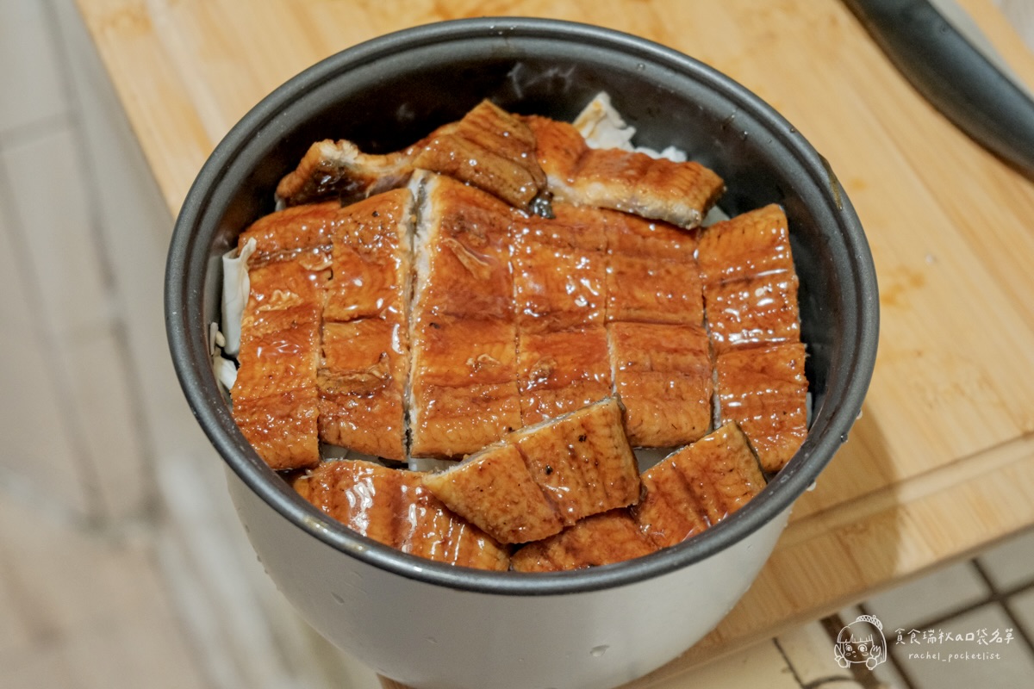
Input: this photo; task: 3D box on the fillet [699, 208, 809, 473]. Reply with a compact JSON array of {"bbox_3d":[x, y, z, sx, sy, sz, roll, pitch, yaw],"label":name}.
[{"bbox_3d":[0.076,-0.001,0.597,0.027,0.016,0.095,-1,56,-3],"label":"fillet"}]

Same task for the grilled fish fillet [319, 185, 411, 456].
[{"bbox_3d":[-0.047,-0.006,0.593,0.025,0.017,0.096,1,56,-2],"label":"grilled fish fillet"}]

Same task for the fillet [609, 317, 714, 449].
[{"bbox_3d":[0.045,0.015,0.584,0.031,0.015,0.041,1,56,-3],"label":"fillet"}]

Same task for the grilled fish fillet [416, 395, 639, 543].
[{"bbox_3d":[0.007,0.043,0.555,0.062,0.017,0.029,-22,59,-17],"label":"grilled fish fillet"}]

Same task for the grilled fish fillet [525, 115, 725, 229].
[{"bbox_3d":[0.033,-0.055,0.623,0.067,0.019,0.022,16,56,8],"label":"grilled fish fillet"}]

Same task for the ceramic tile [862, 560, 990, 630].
[{"bbox_3d":[0.139,0.080,0.665,0.042,0.007,0.042,-19,59,-15],"label":"ceramic tile"}]

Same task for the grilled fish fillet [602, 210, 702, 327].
[{"bbox_3d":[0.044,-0.022,0.609,0.030,0.015,0.047,1,56,-2],"label":"grilled fish fillet"}]

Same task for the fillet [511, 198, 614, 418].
[{"bbox_3d":[0.015,-0.007,0.598,0.029,0.016,0.087,1,56,-2],"label":"fillet"}]

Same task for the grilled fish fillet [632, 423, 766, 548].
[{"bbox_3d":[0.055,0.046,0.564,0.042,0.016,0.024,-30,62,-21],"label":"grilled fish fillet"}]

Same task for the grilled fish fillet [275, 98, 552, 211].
[{"bbox_3d":[-0.035,-0.054,0.620,0.086,0.026,0.040,-6,56,-7],"label":"grilled fish fillet"}]

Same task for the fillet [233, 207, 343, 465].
[{"bbox_3d":[-0.073,-0.002,0.591,0.029,0.017,0.093,1,56,-3],"label":"fillet"}]

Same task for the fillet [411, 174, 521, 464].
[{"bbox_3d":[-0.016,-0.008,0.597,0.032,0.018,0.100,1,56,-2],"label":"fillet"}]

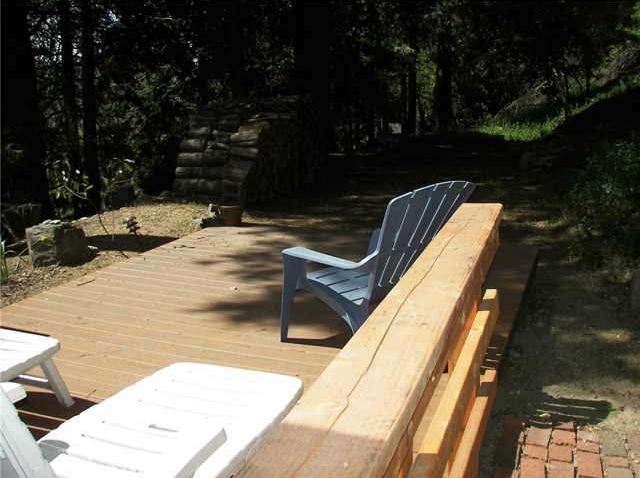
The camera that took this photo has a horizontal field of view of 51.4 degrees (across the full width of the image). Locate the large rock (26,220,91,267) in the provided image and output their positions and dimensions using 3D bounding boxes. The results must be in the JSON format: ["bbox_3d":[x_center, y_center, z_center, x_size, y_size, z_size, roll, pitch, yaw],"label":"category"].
[{"bbox_3d":[-2.214,0.034,5.662,0.460,0.345,0.360,-4,16,-10],"label":"large rock"}]

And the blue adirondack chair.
[{"bbox_3d":[0.371,0.131,3.775,0.807,1.032,0.885,-13,19,-37],"label":"blue adirondack chair"}]

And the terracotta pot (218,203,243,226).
[{"bbox_3d":[-0.928,-0.252,6.839,0.240,0.210,0.240,-1,15,0],"label":"terracotta pot"}]

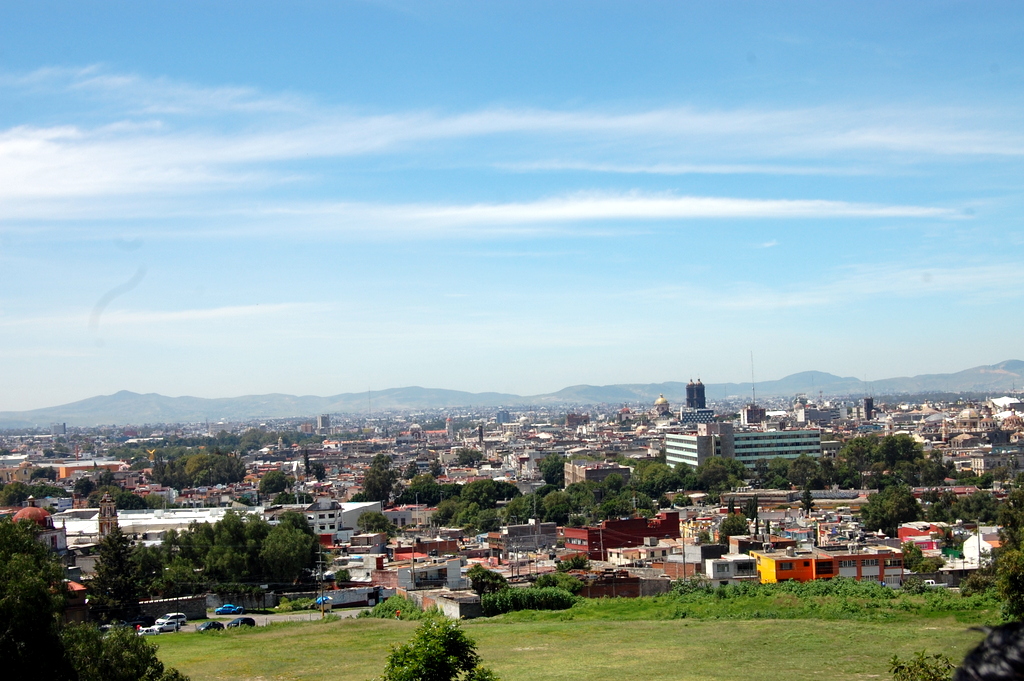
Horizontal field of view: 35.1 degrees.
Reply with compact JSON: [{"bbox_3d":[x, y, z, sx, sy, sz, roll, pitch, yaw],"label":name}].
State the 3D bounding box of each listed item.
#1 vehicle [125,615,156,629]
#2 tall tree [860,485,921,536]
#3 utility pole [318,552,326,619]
[{"bbox_3d":[-56.720,43.170,248.000,1.850,1.700,4.700,-4,-3,44],"label":"vehicle"},{"bbox_3d":[114.640,52.330,490.000,18.300,17.500,17.300,-2,-2,0],"label":"tall tree"},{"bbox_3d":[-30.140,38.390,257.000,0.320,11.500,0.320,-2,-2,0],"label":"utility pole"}]

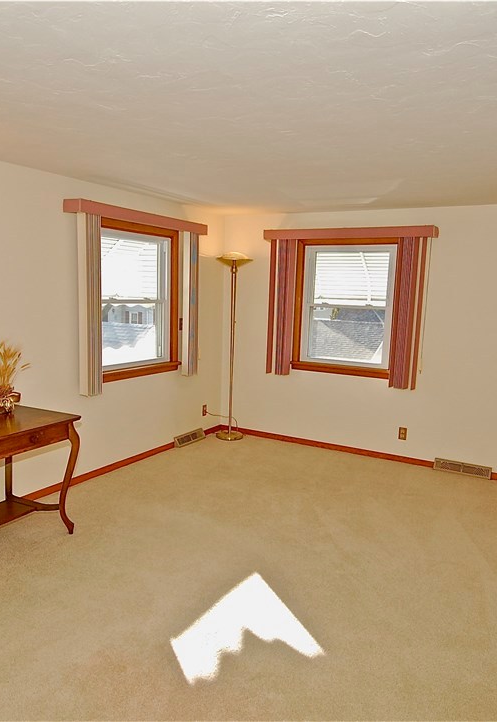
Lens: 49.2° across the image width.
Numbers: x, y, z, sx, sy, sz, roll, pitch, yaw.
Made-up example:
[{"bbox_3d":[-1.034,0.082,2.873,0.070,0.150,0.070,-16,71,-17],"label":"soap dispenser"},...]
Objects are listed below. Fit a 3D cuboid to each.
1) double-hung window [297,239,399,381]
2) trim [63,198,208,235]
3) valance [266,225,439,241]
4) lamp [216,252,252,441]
[{"bbox_3d":[0.910,-0.497,5.115,1.107,1.279,0.072,7,9,31],"label":"double-hung window"},{"bbox_3d":[-0.861,-1.170,4.518,0.179,0.092,1.520,7,9,31],"label":"trim"},{"bbox_3d":[0.885,-1.161,4.975,1.611,0.096,0.171,7,9,31],"label":"valance"},{"bbox_3d":[-0.169,-0.134,5.582,0.367,1.893,0.367,2,8,0],"label":"lamp"}]

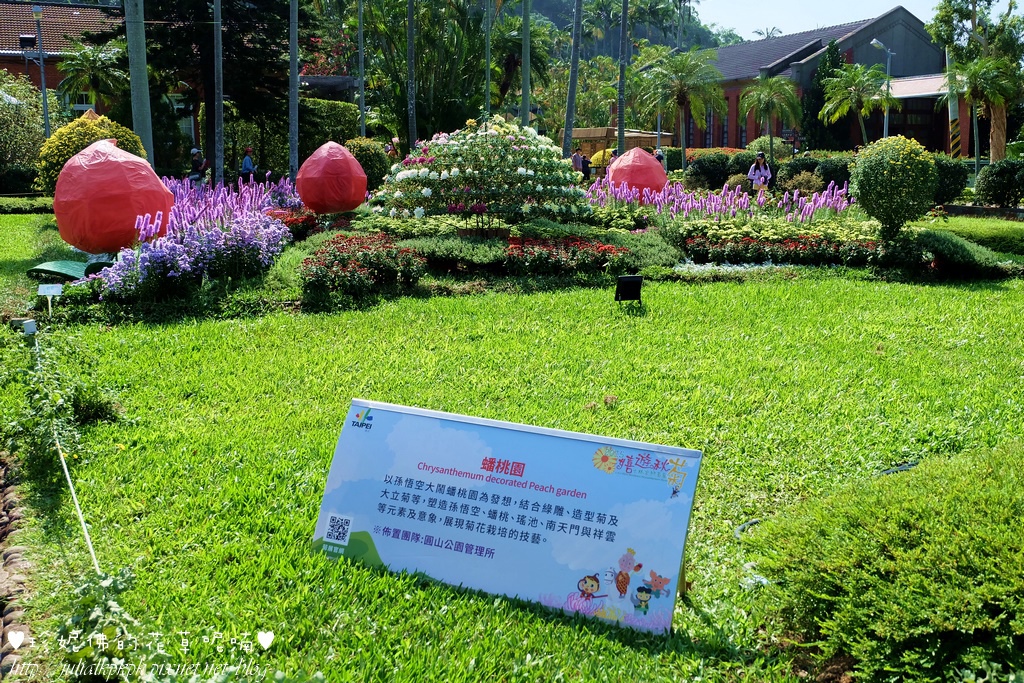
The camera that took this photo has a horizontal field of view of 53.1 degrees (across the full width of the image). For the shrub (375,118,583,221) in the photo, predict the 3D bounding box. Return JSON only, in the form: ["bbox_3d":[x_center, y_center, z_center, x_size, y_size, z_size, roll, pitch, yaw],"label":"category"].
[{"bbox_3d":[-0.539,-2.837,17.000,3.550,1.750,3.400,-1,11,0],"label":"shrub"}]

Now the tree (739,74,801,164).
[{"bbox_3d":[9.182,-7.371,36.376,2.300,4.100,2.300,0,11,0],"label":"tree"}]

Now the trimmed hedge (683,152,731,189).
[{"bbox_3d":[5.059,-4.260,26.500,1.300,1.260,1.250,-1,11,0],"label":"trimmed hedge"}]

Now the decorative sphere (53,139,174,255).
[{"bbox_3d":[-5.642,-1.980,14.500,1.690,1.660,1.690,-1,11,0],"label":"decorative sphere"}]

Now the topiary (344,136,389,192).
[{"bbox_3d":[-4.027,-4.794,28.151,1.300,1.650,1.300,0,11,0],"label":"topiary"}]

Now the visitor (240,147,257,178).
[{"bbox_3d":[-7.242,-4.518,28.147,0.380,1.600,0.480,0,11,0],"label":"visitor"}]

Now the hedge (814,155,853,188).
[{"bbox_3d":[8.345,-4.310,26.500,1.100,1.240,1.150,-1,11,0],"label":"hedge"}]

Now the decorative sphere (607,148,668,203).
[{"bbox_3d":[3.247,-4.349,26.500,1.550,1.500,1.550,-1,11,0],"label":"decorative sphere"}]

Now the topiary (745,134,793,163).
[{"bbox_3d":[9.805,-7.097,39.147,1.850,1.600,1.850,0,11,0],"label":"topiary"}]

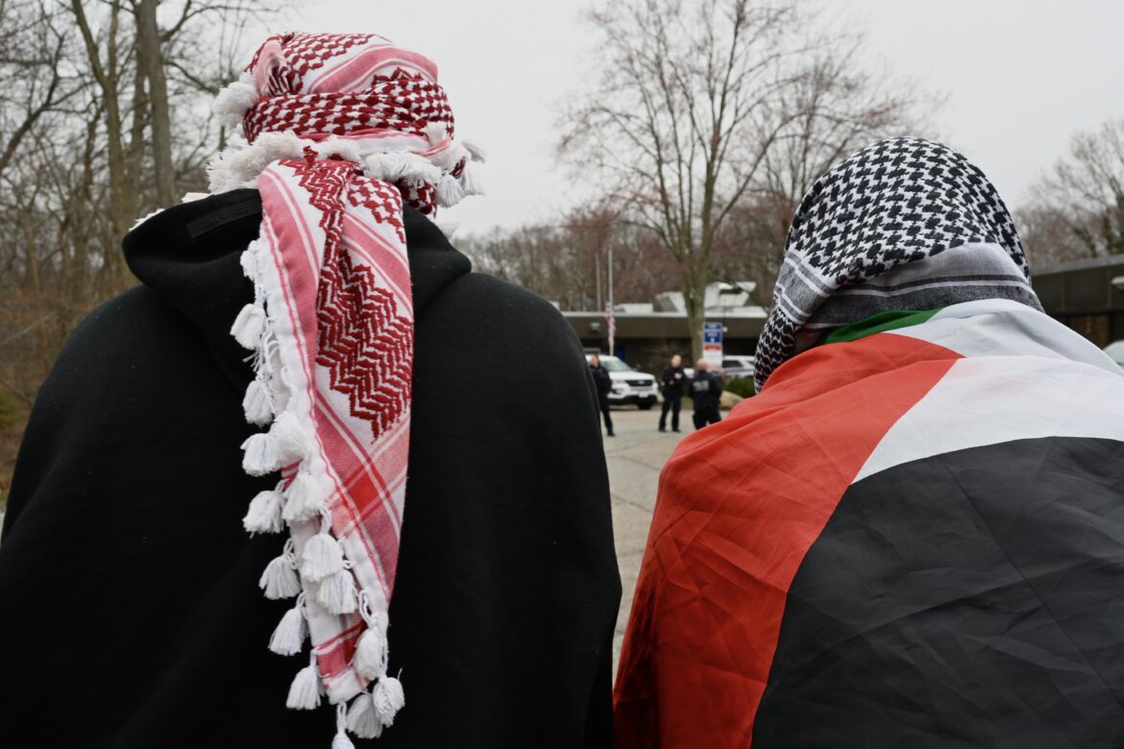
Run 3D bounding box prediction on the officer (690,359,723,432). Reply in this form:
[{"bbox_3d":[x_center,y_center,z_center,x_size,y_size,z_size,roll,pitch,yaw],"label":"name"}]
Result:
[{"bbox_3d":[3.150,0.522,19.000,0.620,1.720,0.430,0,1,21],"label":"officer"}]

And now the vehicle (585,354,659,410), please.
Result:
[{"bbox_3d":[1.220,0.230,29.000,2.050,1.780,5.000,0,1,-30],"label":"vehicle"}]

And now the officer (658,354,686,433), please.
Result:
[{"bbox_3d":[2.550,0.453,20.100,0.580,1.800,0.450,0,1,-25],"label":"officer"}]

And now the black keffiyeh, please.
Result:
[{"bbox_3d":[0.355,-0.100,0.940,0.300,0.310,0.300,0,1,-5],"label":"black keffiyeh"}]

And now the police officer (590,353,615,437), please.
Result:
[{"bbox_3d":[0.810,0.455,19.100,0.620,1.800,0.420,0,1,6],"label":"police officer"}]

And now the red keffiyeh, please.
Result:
[{"bbox_3d":[-0.225,-0.005,0.920,0.280,0.700,0.280,0,1,2],"label":"red keffiyeh"}]

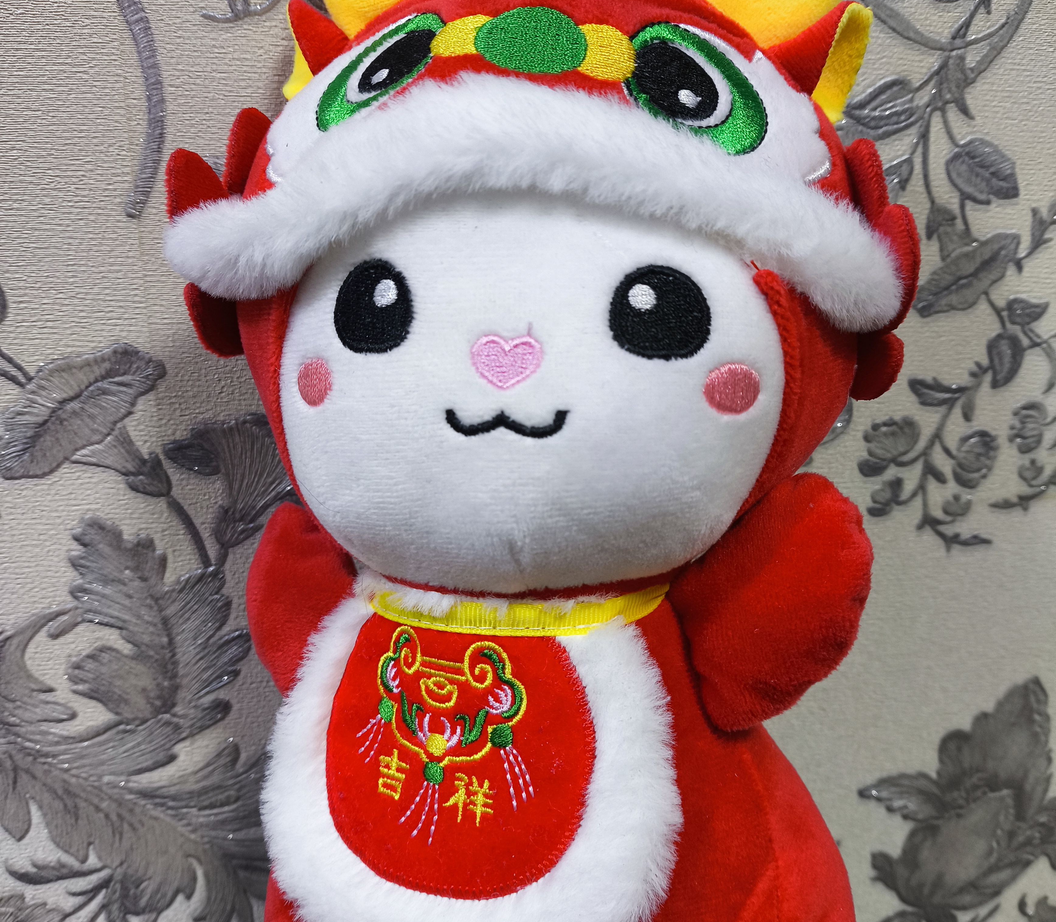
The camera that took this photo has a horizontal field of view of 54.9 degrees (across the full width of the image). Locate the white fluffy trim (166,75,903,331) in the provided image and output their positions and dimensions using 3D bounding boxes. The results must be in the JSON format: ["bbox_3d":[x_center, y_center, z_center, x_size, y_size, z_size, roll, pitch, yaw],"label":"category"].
[{"bbox_3d":[-0.005,-0.075,0.312,0.250,0.071,0.080,1,8,9],"label":"white fluffy trim"}]

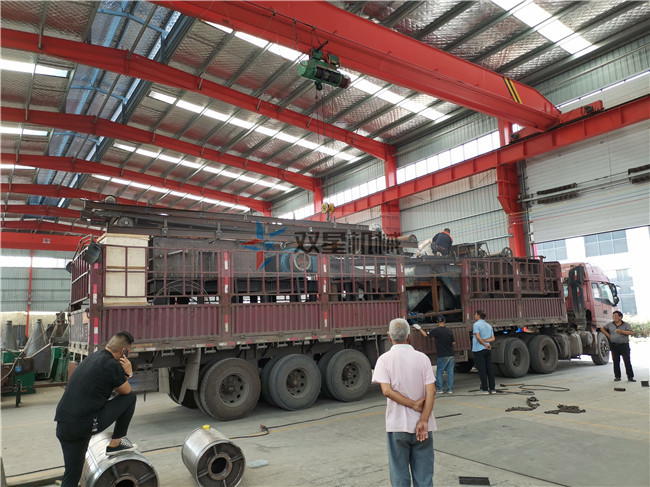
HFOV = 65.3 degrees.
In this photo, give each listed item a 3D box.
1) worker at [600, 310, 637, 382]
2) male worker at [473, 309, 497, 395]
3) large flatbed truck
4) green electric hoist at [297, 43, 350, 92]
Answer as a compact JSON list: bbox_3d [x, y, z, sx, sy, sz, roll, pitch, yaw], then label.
[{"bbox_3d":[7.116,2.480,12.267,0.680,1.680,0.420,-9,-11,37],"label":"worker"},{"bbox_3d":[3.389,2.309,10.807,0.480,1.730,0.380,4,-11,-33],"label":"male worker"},{"bbox_3d":[2.371,1.766,13.487,16.270,3.800,2.580,4,-11,-34],"label":"large flatbed truck"},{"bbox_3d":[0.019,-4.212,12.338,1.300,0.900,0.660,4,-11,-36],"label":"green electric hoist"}]

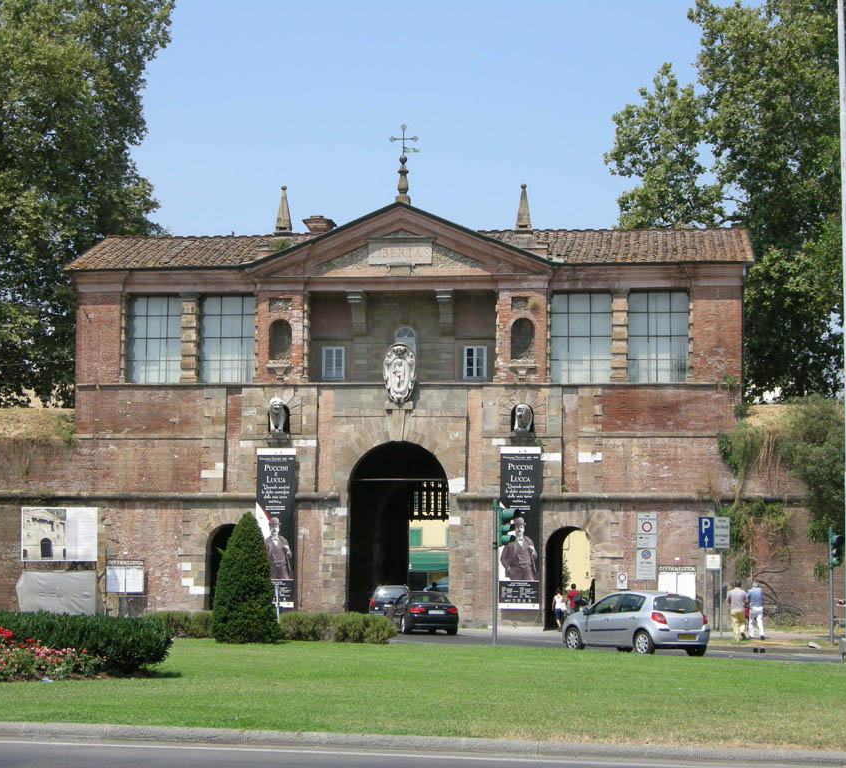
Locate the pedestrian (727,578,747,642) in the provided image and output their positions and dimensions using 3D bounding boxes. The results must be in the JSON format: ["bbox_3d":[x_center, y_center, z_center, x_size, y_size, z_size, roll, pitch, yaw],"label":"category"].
[{"bbox_3d":[9.134,6.570,53.099,0.550,1.753,0.450,0,-6,6],"label":"pedestrian"}]

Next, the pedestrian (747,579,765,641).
[{"bbox_3d":[9.825,6.663,54.093,0.530,1.730,0.420,0,-6,6],"label":"pedestrian"}]

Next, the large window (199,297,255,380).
[{"bbox_3d":[-7.412,-1.725,69.539,2.239,3.443,0.200,0,-6,6],"label":"large window"}]

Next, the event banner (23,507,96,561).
[{"bbox_3d":[-13.615,5.647,68.751,2.927,2.029,0.080,0,-6,6],"label":"event banner"}]

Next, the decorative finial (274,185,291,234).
[{"bbox_3d":[-5.415,-6.720,70.838,0.705,1.924,0.660,0,-6,6],"label":"decorative finial"}]

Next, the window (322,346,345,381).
[{"bbox_3d":[-3.434,-0.787,70.379,0.931,1.314,0.150,0,-6,6],"label":"window"}]

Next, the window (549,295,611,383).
[{"bbox_3d":[5.845,-1.726,68.067,2.293,3.445,0.200,0,-6,6],"label":"window"}]

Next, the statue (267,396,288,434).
[{"bbox_3d":[-5.464,1.187,69.118,0.726,1.362,1.000,0,-6,6],"label":"statue"}]

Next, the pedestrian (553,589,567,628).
[{"bbox_3d":[4.911,8.053,65.511,0.480,1.560,0.420,0,-6,0],"label":"pedestrian"}]

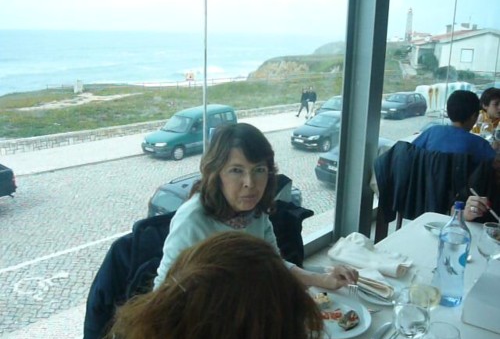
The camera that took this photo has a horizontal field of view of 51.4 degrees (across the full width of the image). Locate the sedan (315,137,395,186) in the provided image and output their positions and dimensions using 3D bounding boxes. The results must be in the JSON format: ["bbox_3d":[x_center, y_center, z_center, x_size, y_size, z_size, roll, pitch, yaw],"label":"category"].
[{"bbox_3d":[4.243,-0.404,18.200,1.720,1.420,4.420,15,20,41],"label":"sedan"}]

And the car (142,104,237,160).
[{"bbox_3d":[-2.408,-1.558,21.304,4.110,1.800,1.720,-13,20,-43],"label":"car"}]

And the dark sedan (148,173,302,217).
[{"bbox_3d":[-0.510,0.858,13.230,1.720,1.480,4.280,14,19,39],"label":"dark sedan"}]

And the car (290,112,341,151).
[{"bbox_3d":[3.598,-1.777,23.303,3.970,1.450,1.680,-12,20,-42],"label":"car"}]

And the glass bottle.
[{"bbox_3d":[0.592,0.242,1.493,0.086,0.310,0.086,1,15,0],"label":"glass bottle"}]

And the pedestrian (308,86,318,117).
[{"bbox_3d":[3.699,-3.853,30.007,0.520,1.770,0.500,-12,20,-40],"label":"pedestrian"}]

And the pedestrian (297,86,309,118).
[{"bbox_3d":[3.063,-3.819,29.933,0.700,1.757,0.500,-12,20,-40],"label":"pedestrian"}]

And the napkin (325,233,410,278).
[{"bbox_3d":[0.416,0.292,1.800,0.270,0.055,0.150,13,19,38],"label":"napkin"}]

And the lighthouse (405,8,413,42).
[{"bbox_3d":[155.392,-140.666,508.544,6.500,32.000,6.500,5,15,16],"label":"lighthouse"}]

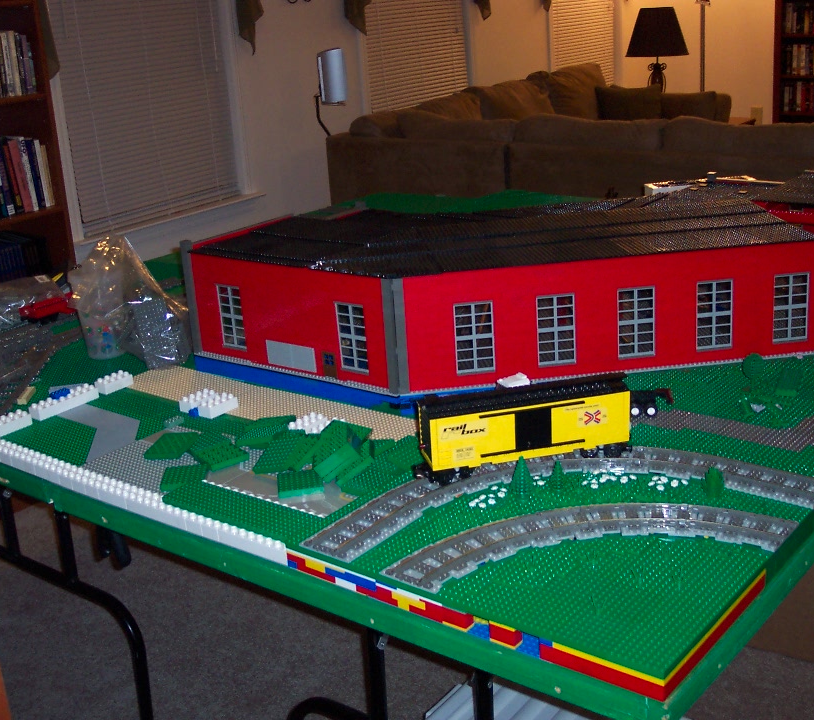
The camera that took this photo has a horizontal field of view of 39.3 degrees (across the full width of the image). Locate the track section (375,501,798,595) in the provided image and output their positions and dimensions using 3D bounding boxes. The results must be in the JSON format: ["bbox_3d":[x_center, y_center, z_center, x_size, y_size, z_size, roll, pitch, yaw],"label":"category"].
[{"bbox_3d":[0.219,0.212,1.368,0.509,0.013,0.162,-6,19,-5],"label":"track section"}]

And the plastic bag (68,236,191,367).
[{"bbox_3d":[-0.522,-0.110,2.157,0.235,0.220,0.160,-9,19,-13],"label":"plastic bag"}]

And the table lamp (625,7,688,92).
[{"bbox_3d":[1.411,-1.678,6.454,0.355,0.600,0.355,0,19,12],"label":"table lamp"}]

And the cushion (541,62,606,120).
[{"bbox_3d":[0.878,-1.224,5.745,0.210,0.480,0.550,11,24,37],"label":"cushion"}]

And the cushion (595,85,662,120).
[{"bbox_3d":[1.166,-1.252,6.011,0.390,0.380,0.150,11,24,37],"label":"cushion"}]

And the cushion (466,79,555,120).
[{"bbox_3d":[0.543,-1.064,5.353,0.210,0.470,0.600,11,24,37],"label":"cushion"}]

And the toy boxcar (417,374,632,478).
[{"bbox_3d":[0.159,0.089,1.544,0.282,0.116,0.068,-8,19,-10],"label":"toy boxcar"}]

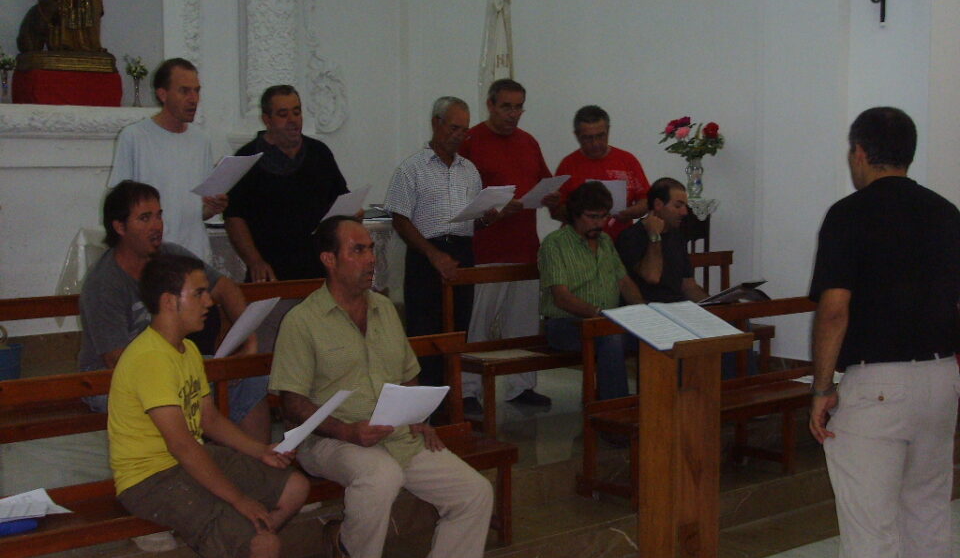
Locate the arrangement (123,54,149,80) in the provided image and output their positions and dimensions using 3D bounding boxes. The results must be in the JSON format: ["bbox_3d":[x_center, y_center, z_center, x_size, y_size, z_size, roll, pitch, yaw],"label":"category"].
[{"bbox_3d":[-2.851,-1.758,10.327,0.210,0.210,0.190,-4,6,-39],"label":"arrangement"}]

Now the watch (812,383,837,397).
[{"bbox_3d":[1.012,0.327,3.660,0.058,0.042,0.060,-2,5,-13],"label":"watch"}]

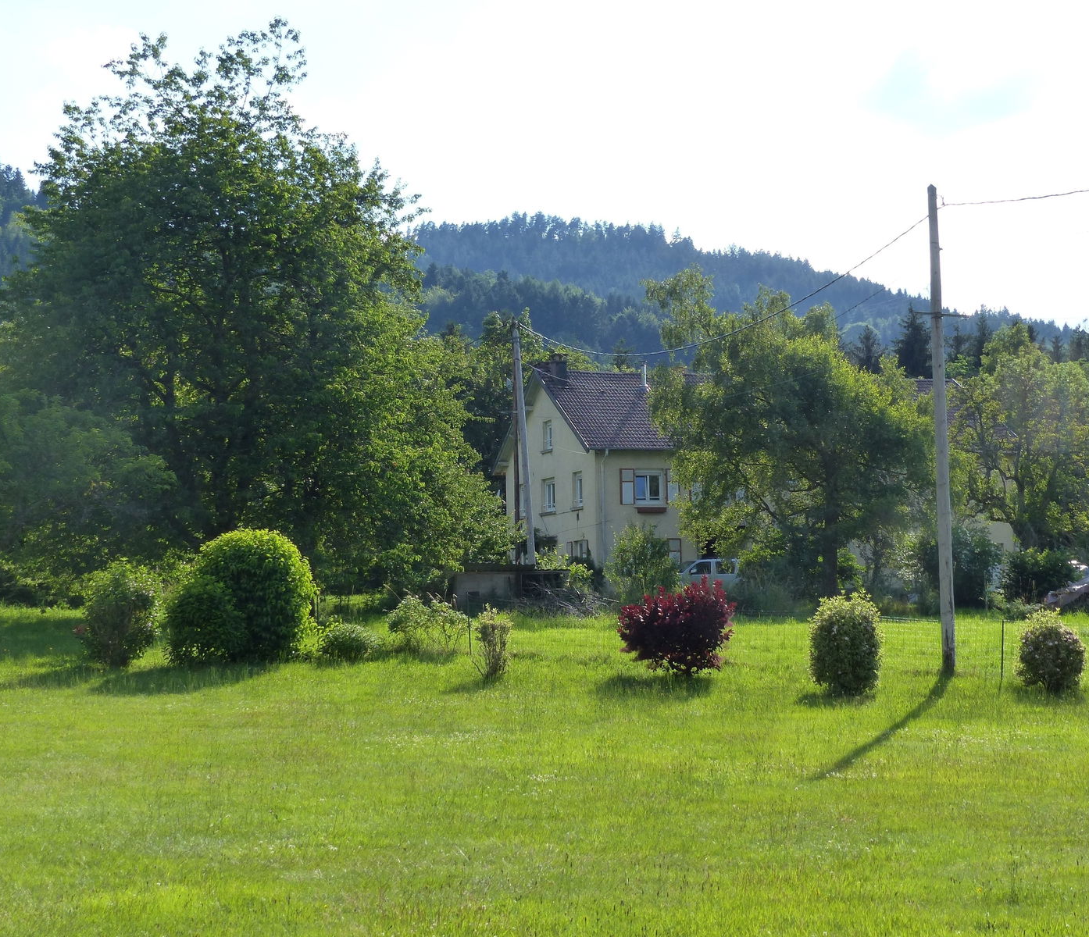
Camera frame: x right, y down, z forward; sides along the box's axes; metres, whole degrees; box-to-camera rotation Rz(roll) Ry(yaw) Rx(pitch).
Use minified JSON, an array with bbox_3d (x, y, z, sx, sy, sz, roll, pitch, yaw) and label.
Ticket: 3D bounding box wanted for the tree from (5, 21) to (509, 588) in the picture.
[{"bbox_3d":[-6.637,-3.710,45.000,11.629,13.497,11.000,0,-4,-8],"label":"tree"}]

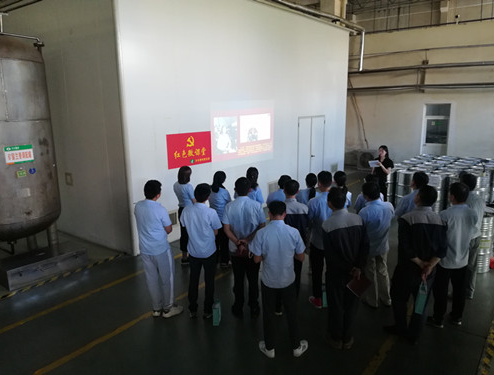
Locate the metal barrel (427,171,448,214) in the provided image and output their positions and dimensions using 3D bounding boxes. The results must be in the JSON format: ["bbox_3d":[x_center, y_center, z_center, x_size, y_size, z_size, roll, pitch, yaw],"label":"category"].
[{"bbox_3d":[4.554,0.102,9.243,0.590,0.910,0.590,8,15,36],"label":"metal barrel"}]

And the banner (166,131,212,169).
[{"bbox_3d":[-1.088,-0.738,7.352,0.020,0.635,1.190,8,15,36],"label":"banner"}]

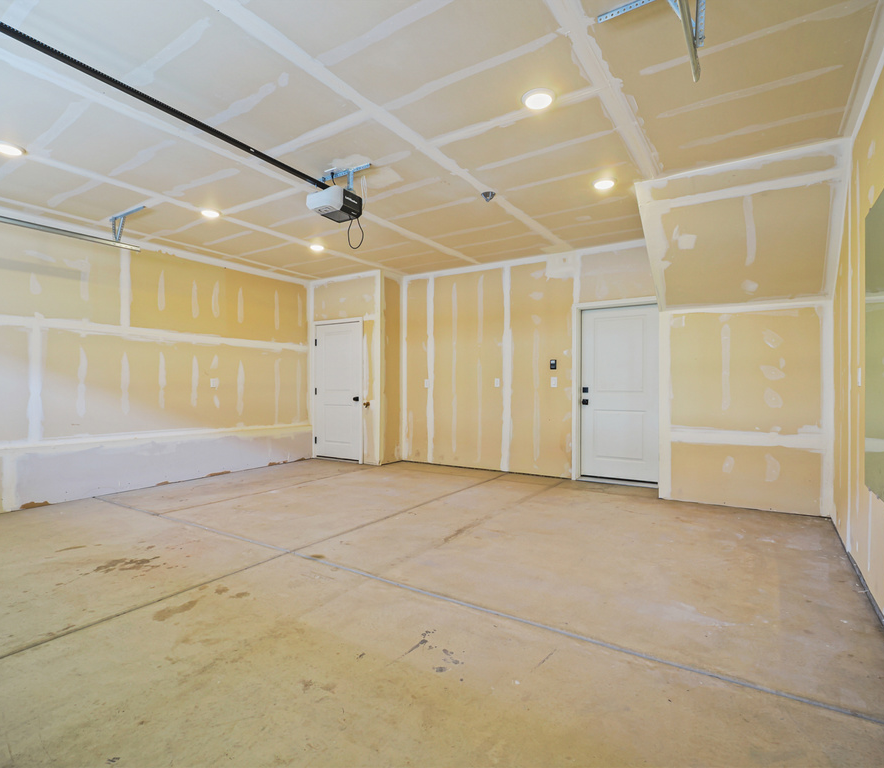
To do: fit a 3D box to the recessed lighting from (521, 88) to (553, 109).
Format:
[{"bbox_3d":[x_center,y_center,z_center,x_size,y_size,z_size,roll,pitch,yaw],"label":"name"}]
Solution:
[{"bbox_3d":[0.551,-1.625,2.703,0.178,0.024,0.178,0,0,0],"label":"recessed lighting"}]

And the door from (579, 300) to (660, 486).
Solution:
[{"bbox_3d":[2.083,0.111,5.524,0.880,2.020,0.050,0,0,34],"label":"door"}]

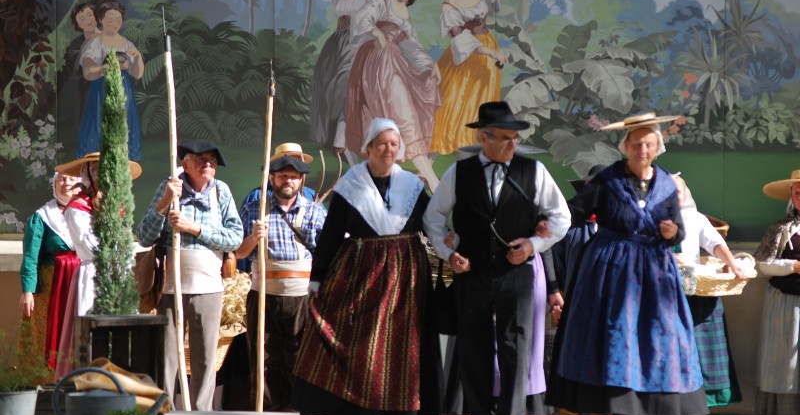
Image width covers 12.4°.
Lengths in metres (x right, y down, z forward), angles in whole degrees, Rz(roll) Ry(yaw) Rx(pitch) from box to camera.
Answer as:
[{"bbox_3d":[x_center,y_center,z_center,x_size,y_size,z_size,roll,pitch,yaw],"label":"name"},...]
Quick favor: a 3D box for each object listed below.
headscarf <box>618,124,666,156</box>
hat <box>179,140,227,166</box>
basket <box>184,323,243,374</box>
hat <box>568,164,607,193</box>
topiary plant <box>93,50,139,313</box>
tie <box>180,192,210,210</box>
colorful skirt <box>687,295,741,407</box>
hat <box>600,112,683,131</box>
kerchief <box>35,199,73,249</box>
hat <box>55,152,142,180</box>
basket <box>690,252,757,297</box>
[{"bbox_3d":[1.236,-0.352,18.720,0.240,0.180,0.230,-3,3,-1],"label":"headscarf"},{"bbox_3d":[-1.110,-0.304,20.500,0.290,0.145,0.290,5,-3,-17],"label":"hat"},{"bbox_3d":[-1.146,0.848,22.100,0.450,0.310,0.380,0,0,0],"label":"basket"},{"bbox_3d":[1.157,-0.168,21.300,0.380,0.150,0.380,0,0,0],"label":"hat"},{"bbox_3d":[-1.512,-0.133,19.600,0.260,1.400,0.260,0,0,0],"label":"topiary plant"},{"bbox_3d":[-1.196,-0.041,21.550,0.175,0.105,0.050,2,-6,-5],"label":"tie"},{"bbox_3d":[1.730,0.777,21.300,0.560,0.760,0.500,1,0,17],"label":"colorful skirt"},{"bbox_3d":[1.230,-0.436,18.720,0.415,0.080,0.415,-9,2,-1],"label":"hat"},{"bbox_3d":[-1.999,0.100,21.700,0.380,0.300,0.270,0,0,-24],"label":"kerchief"},{"bbox_3d":[-1.756,-0.242,21.400,0.500,0.130,0.490,3,3,0],"label":"hat"},{"bbox_3d":[1.800,0.378,20.700,0.430,0.230,0.320,-1,10,-6],"label":"basket"}]

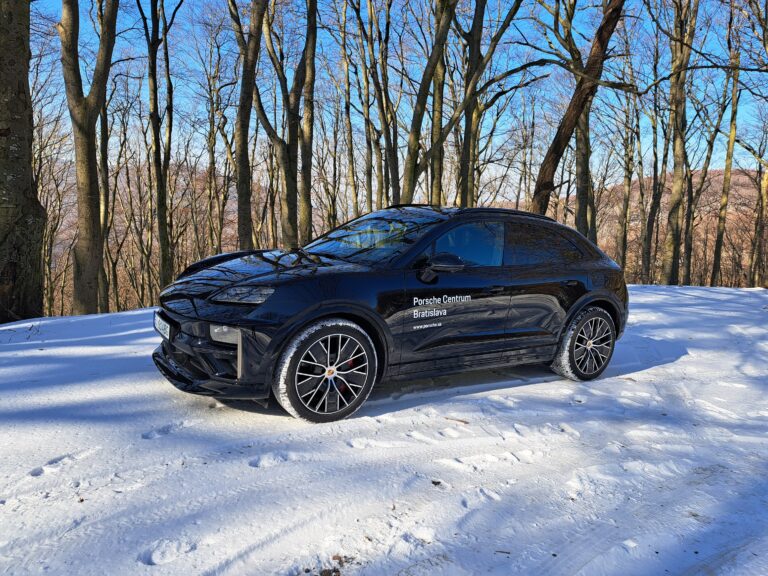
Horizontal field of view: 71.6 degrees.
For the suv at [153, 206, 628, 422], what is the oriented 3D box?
[{"bbox_3d":[0.390,0.000,5.190,4.780,1.620,1.980,-1,9,-34],"label":"suv"}]

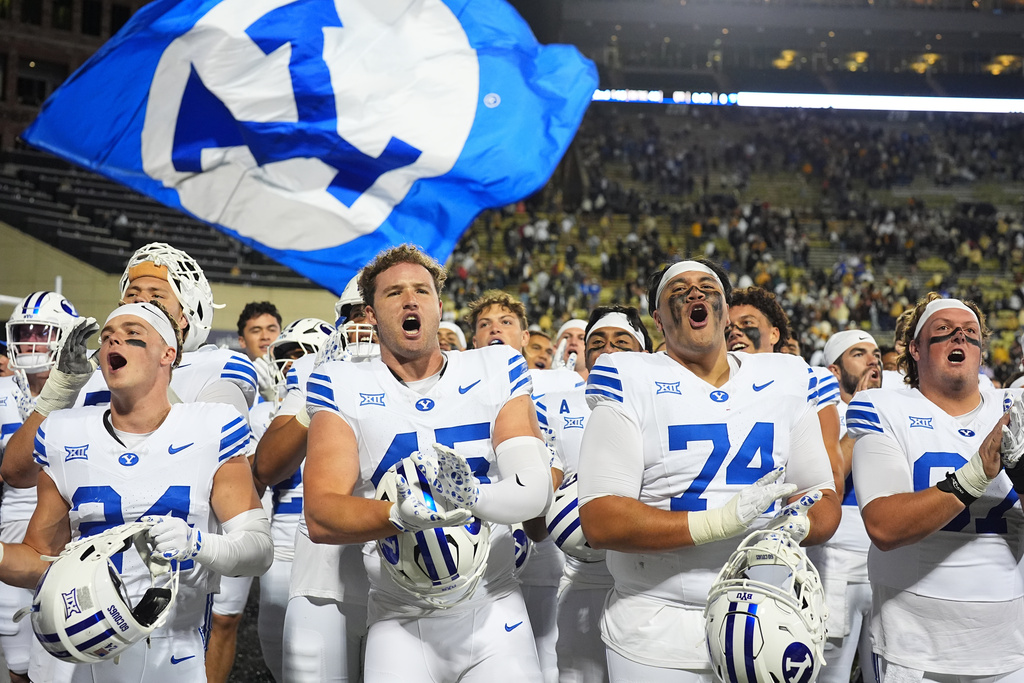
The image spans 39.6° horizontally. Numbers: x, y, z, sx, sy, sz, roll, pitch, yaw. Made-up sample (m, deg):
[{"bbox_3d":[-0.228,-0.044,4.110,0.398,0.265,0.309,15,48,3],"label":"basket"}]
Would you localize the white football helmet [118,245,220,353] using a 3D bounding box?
[{"bbox_3d":[-0.947,-0.118,3.920,0.240,0.310,0.280,-3,10,21],"label":"white football helmet"}]

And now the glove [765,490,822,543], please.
[{"bbox_3d":[0.610,0.385,3.100,0.170,0.090,0.110,4,3,-43],"label":"glove"}]

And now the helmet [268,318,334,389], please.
[{"bbox_3d":[-0.762,0.052,5.300,0.310,0.280,0.240,-9,0,-43],"label":"helmet"}]

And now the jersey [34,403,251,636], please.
[{"bbox_3d":[-0.870,0.420,3.350,0.510,0.560,0.300,0,-2,1],"label":"jersey"}]

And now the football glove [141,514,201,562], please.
[{"bbox_3d":[-0.728,0.422,3.050,0.130,0.105,0.100,15,-27,-12],"label":"football glove"}]

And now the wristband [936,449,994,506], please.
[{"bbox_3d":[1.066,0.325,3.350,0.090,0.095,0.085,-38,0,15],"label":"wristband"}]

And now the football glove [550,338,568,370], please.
[{"bbox_3d":[0.207,0.080,6.200,0.100,0.180,0.080,17,-4,-36],"label":"football glove"}]

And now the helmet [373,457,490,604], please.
[{"bbox_3d":[-0.172,0.416,3.080,0.240,0.310,0.260,-14,-14,-4],"label":"helmet"}]

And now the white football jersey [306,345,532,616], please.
[{"bbox_3d":[-0.215,0.330,3.350,0.540,0.630,0.330,-3,-1,-7],"label":"white football jersey"}]

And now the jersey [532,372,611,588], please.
[{"bbox_3d":[0.274,0.424,4.400,0.560,0.670,0.330,1,-1,3],"label":"jersey"}]

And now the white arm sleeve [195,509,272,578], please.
[{"bbox_3d":[-0.630,0.450,3.220,0.130,0.160,0.270,-1,-1,42],"label":"white arm sleeve"}]

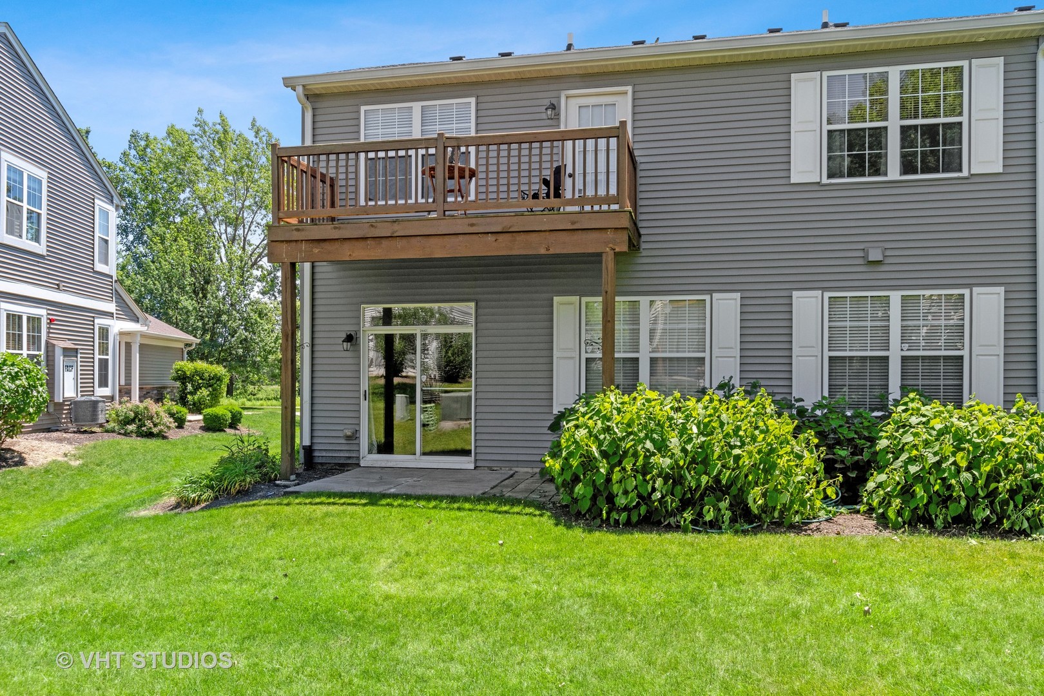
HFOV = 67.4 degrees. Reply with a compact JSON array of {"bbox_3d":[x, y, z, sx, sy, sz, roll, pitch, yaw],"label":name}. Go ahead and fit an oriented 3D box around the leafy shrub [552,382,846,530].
[{"bbox_3d":[1.732,1.095,8.322,3.000,1.330,1.600,0,-1,12],"label":"leafy shrub"}]

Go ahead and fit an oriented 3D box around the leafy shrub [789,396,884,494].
[{"bbox_3d":[3.912,1.190,9.600,1.350,1.150,1.100,0,-1,12],"label":"leafy shrub"}]

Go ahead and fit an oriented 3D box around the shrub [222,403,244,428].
[{"bbox_3d":[-7.467,1.702,20.100,0.680,0.640,0.680,1,-1,-27],"label":"shrub"}]

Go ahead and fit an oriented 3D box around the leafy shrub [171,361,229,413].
[{"bbox_3d":[-10.277,1.255,25.000,1.850,1.680,1.600,1,-1,-27],"label":"leafy shrub"}]

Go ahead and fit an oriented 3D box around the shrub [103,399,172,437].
[{"bbox_3d":[-8.406,1.539,17.200,1.500,0.820,1.300,1,-1,-27],"label":"shrub"}]

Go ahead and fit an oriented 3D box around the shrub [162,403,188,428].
[{"bbox_3d":[-8.799,1.691,19.800,0.750,0.640,0.720,1,-1,-27],"label":"shrub"}]

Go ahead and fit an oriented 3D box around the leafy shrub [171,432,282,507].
[{"bbox_3d":[-3.560,1.463,9.691,0.900,0.700,1.700,0,-1,12],"label":"leafy shrub"}]

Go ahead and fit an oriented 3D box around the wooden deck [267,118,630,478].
[{"bbox_3d":[-0.846,-0.471,10.786,4.850,4.470,1.800,0,-1,12],"label":"wooden deck"}]

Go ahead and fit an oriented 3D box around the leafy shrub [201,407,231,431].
[{"bbox_3d":[-7.463,1.706,19.100,0.740,0.610,0.740,1,-1,-27],"label":"leafy shrub"}]

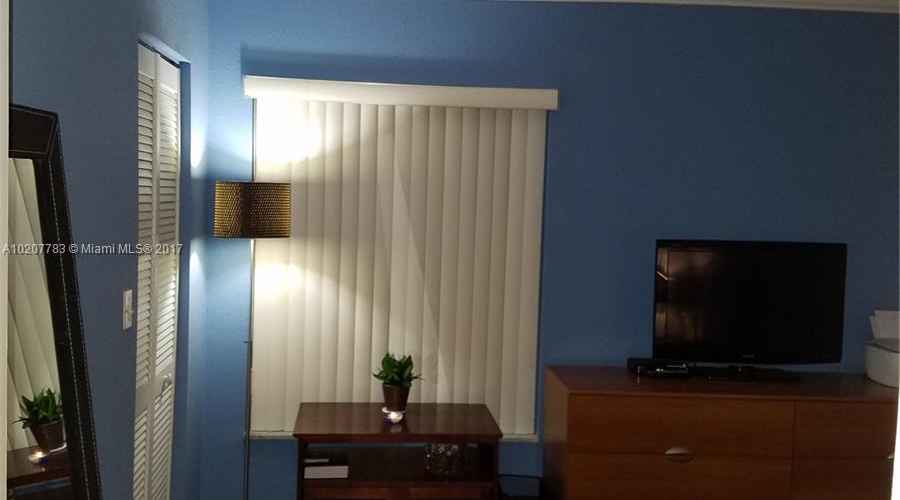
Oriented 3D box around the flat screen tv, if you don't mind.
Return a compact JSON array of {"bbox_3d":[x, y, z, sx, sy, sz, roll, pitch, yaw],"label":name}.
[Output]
[{"bbox_3d":[1.266,0.231,3.832,0.828,0.531,0.083,1,3,-5],"label":"flat screen tv"}]

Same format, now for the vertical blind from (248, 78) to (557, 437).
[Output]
[{"bbox_3d":[-0.218,0.053,3.869,1.306,1.509,0.096,1,3,-5],"label":"vertical blind"}]

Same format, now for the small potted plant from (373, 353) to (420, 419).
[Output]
[{"bbox_3d":[-0.221,0.548,3.750,0.198,0.247,0.180,1,3,-5],"label":"small potted plant"}]

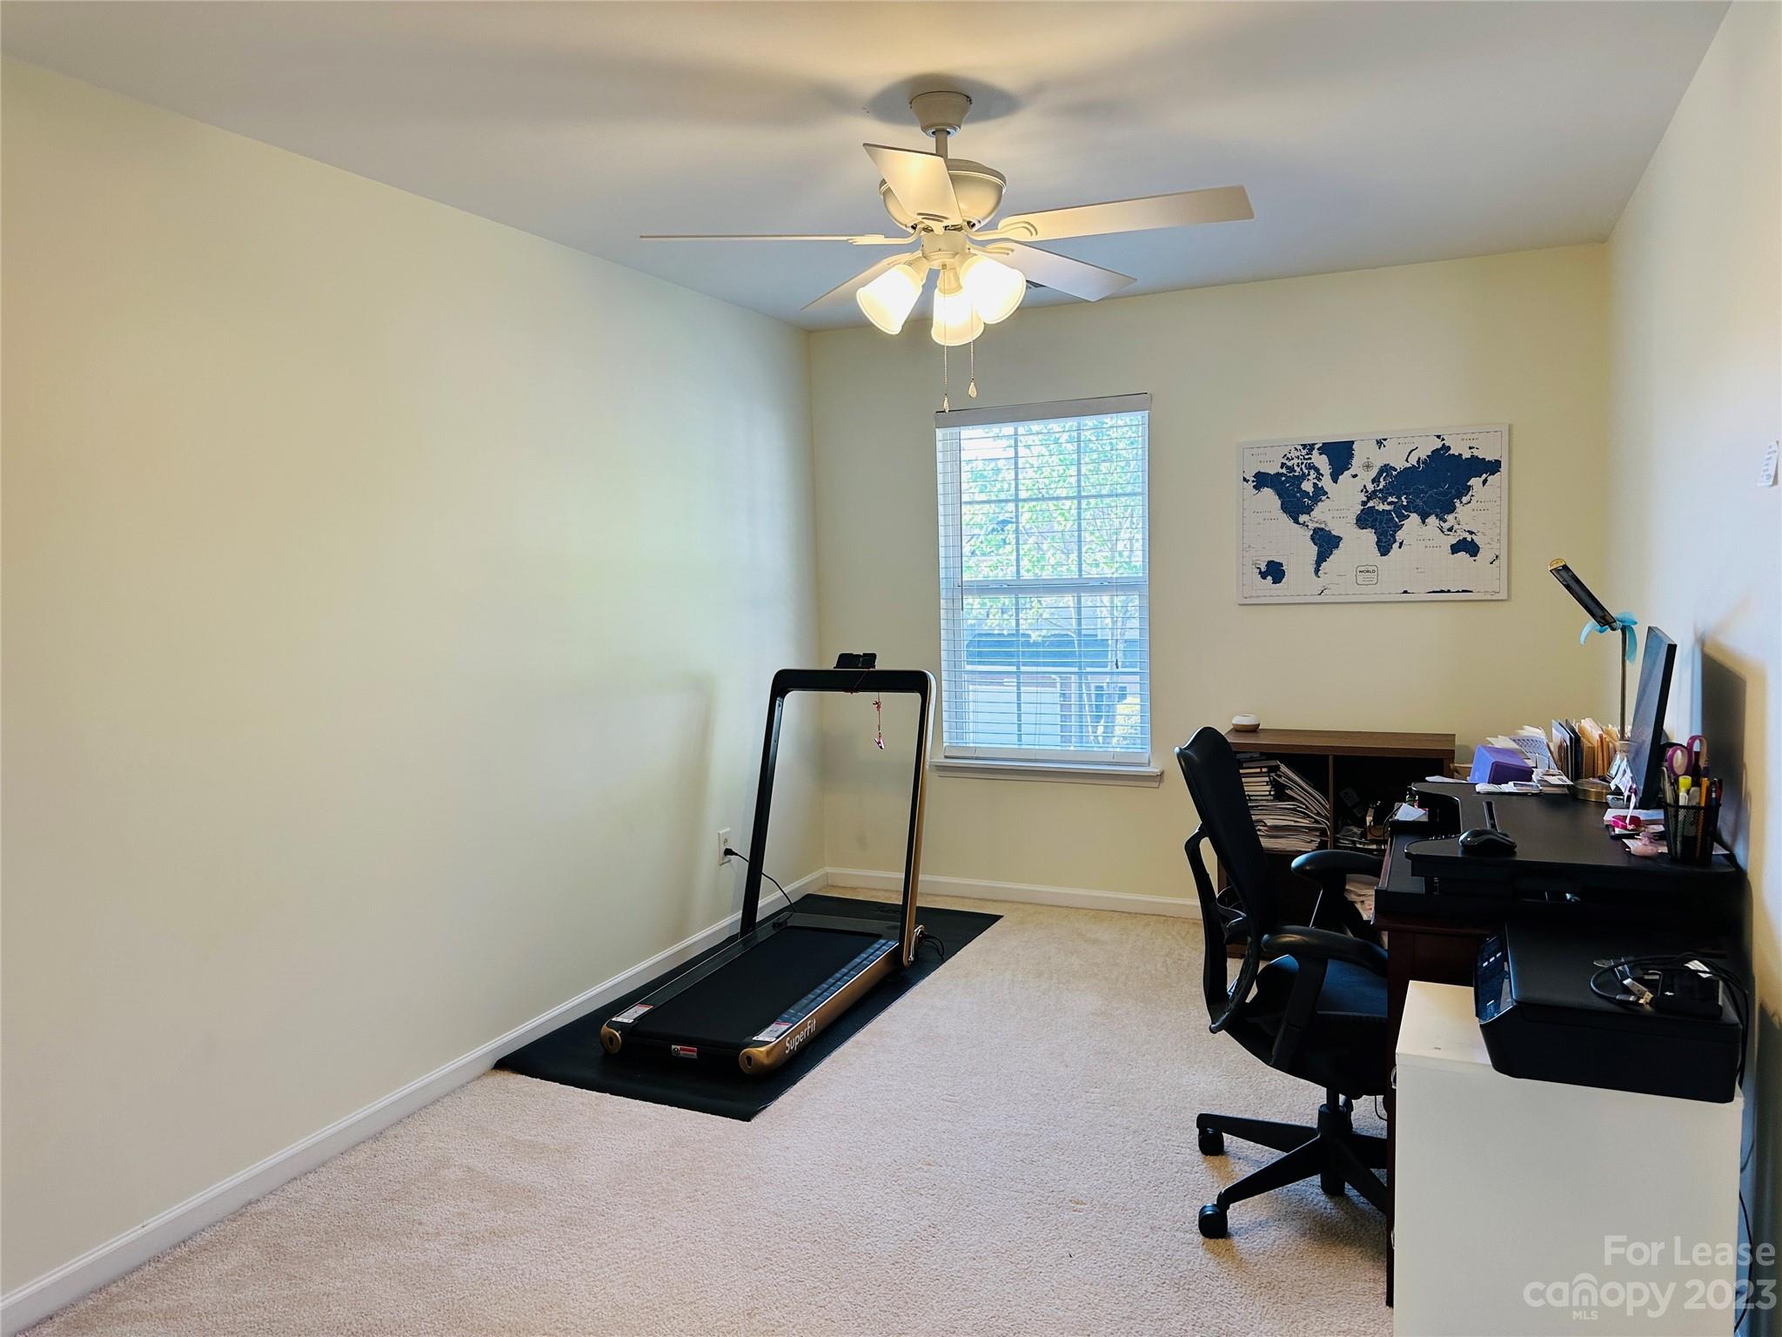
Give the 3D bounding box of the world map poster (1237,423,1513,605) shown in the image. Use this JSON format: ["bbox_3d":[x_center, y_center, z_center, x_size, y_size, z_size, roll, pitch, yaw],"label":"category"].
[{"bbox_3d":[1.738,-0.547,4.501,0.912,0.610,0.025,1,5,24],"label":"world map poster"}]

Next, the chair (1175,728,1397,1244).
[{"bbox_3d":[0.952,0.664,2.656,0.660,1.060,0.700,1,5,26],"label":"chair"}]

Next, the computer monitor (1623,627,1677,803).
[{"bbox_3d":[1.627,0.109,2.660,0.160,0.360,0.545,1,5,28],"label":"computer monitor"}]

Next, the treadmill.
[{"bbox_3d":[-0.396,0.553,4.130,0.690,1.090,1.290,1,5,24],"label":"treadmill"}]

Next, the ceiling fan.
[{"bbox_3d":[0.117,-0.974,2.747,1.310,0.550,1.310,1,5,24],"label":"ceiling fan"}]

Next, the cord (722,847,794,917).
[{"bbox_3d":[-0.509,0.826,4.733,0.230,0.260,0.150,1,5,24],"label":"cord"}]

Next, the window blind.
[{"bbox_3d":[0.618,-0.337,5.041,0.888,1.457,0.065,1,5,24],"label":"window blind"}]

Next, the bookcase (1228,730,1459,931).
[{"bbox_3d":[1.597,0.638,4.427,0.770,0.775,0.385,1,5,24],"label":"bookcase"}]

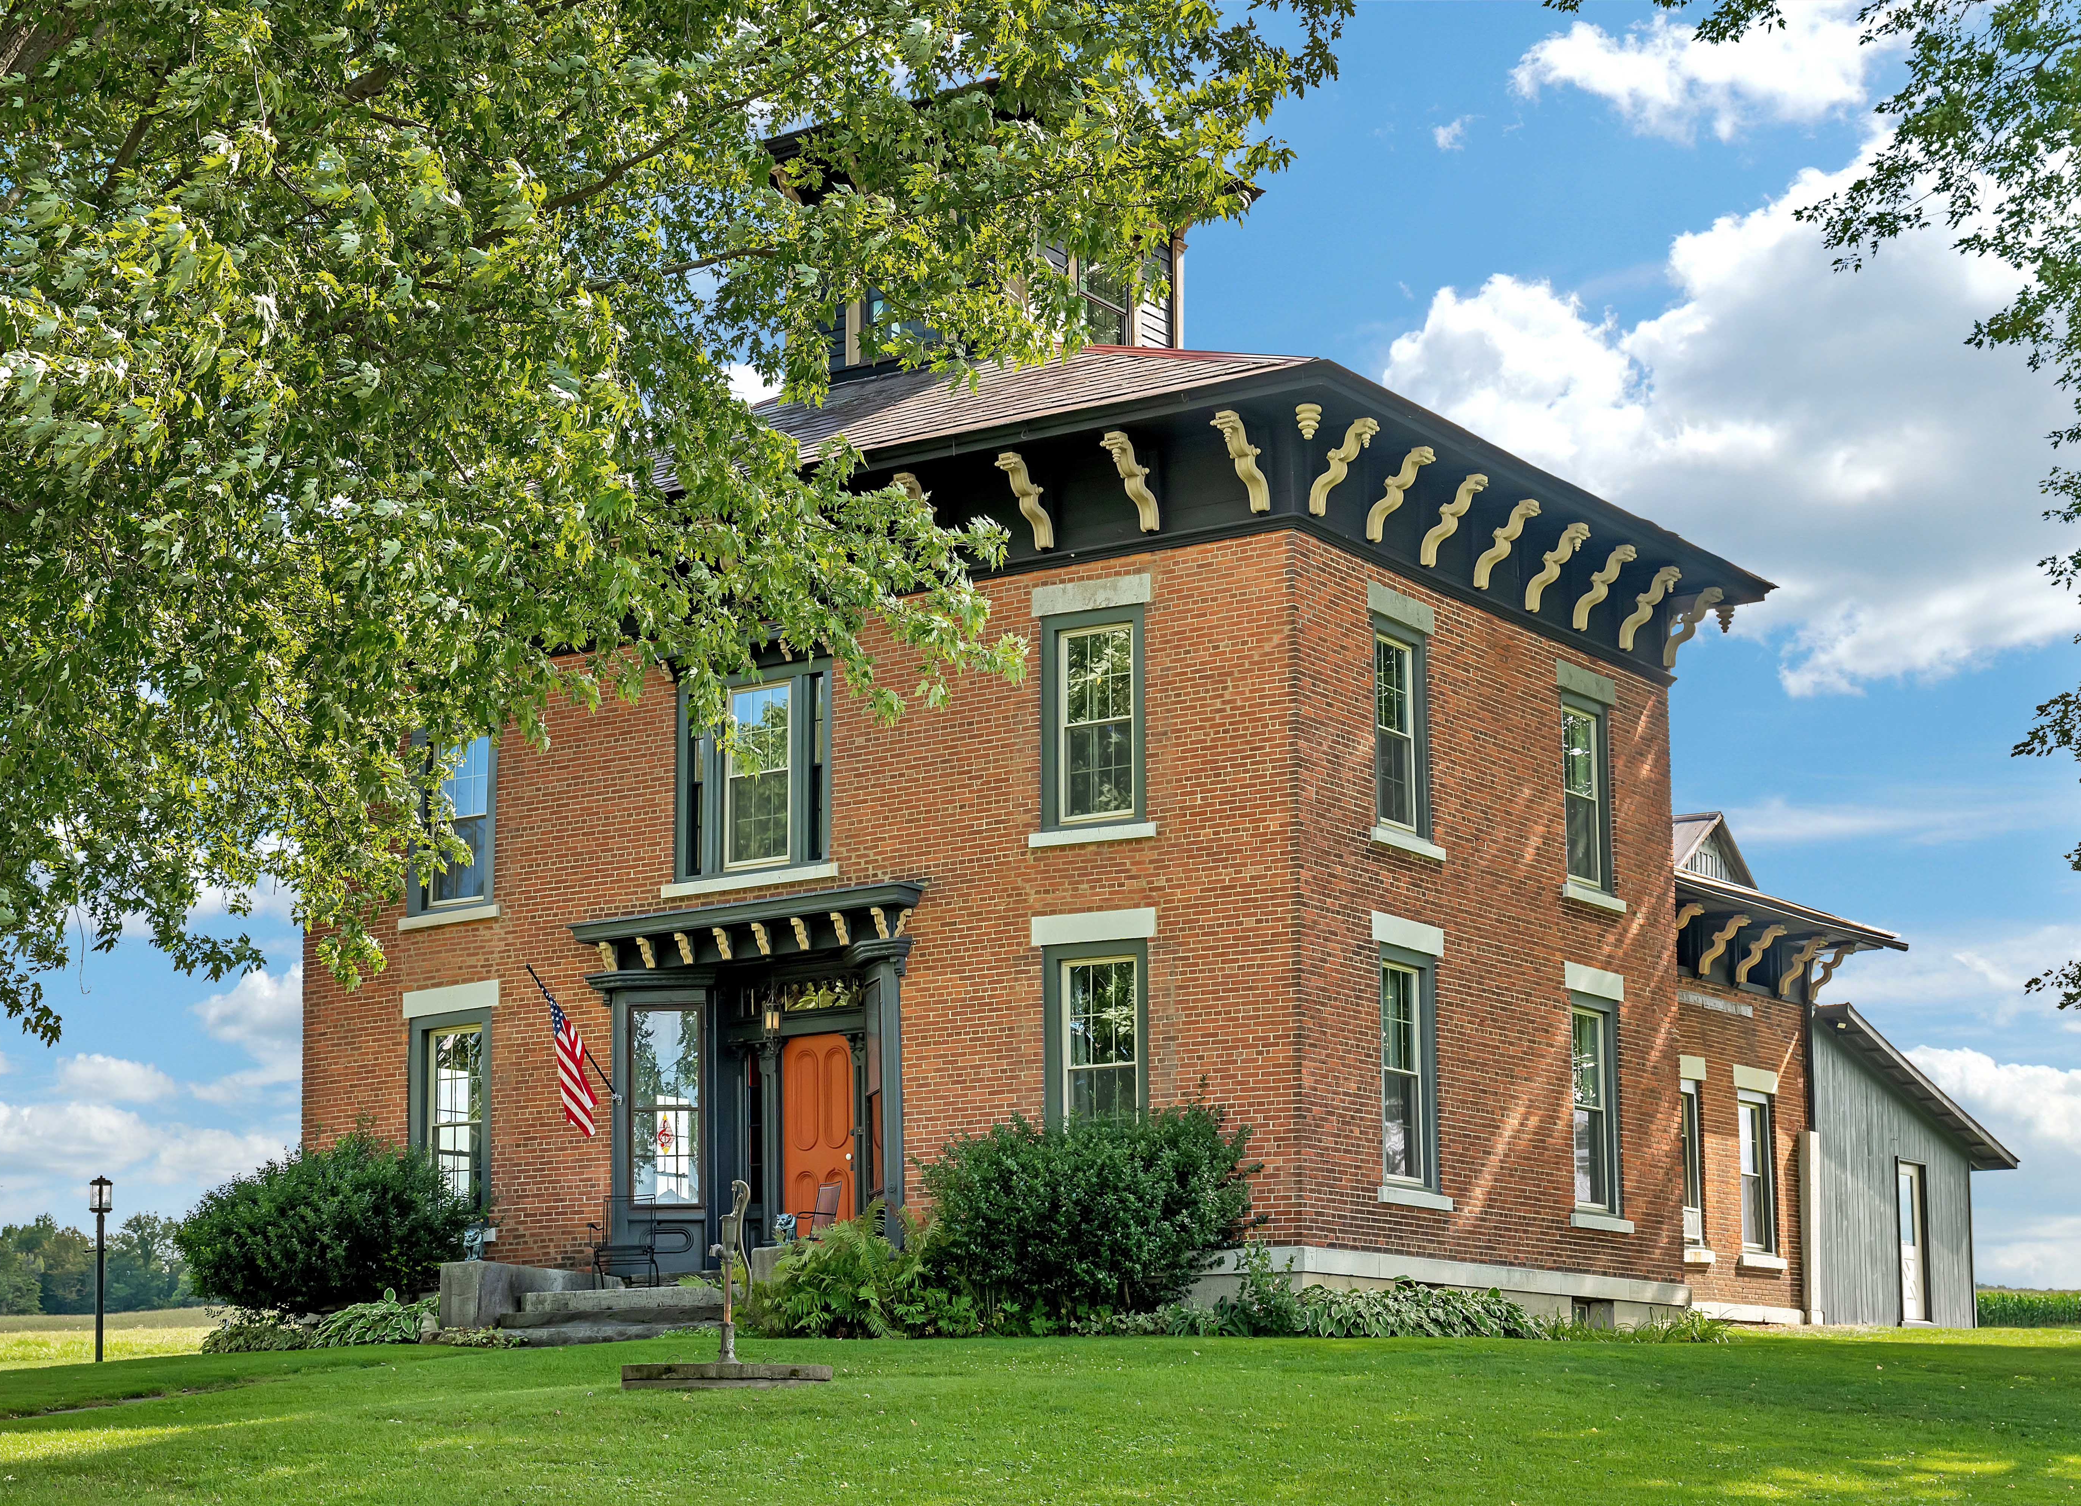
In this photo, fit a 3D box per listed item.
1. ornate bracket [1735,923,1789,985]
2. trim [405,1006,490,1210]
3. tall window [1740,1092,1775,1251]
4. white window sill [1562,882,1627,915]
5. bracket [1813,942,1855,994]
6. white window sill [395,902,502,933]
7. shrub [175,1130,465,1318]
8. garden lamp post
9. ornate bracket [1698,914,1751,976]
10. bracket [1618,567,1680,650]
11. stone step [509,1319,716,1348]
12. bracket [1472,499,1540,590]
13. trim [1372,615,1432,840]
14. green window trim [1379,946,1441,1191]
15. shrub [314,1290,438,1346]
[{"bbox_3d":[9.236,2.579,44.995,0.670,0.680,0.170,-8,-14,34],"label":"ornate bracket"},{"bbox_3d":[-6.184,3.897,37.232,1.170,2.304,0.150,-8,-14,34],"label":"trim"},{"bbox_3d":[9.145,5.340,44.844,0.130,2.050,1.050,-8,-14,34],"label":"tall window"},{"bbox_3d":[5.716,1.539,36.629,0.160,0.123,1.447,-8,-14,34],"label":"white window sill"},{"bbox_3d":[10.588,2.945,46.957,0.650,0.700,0.170,-8,-14,34],"label":"bracket"},{"bbox_3d":[-6.255,1.777,37.530,1.460,0.135,0.180,-8,-14,34],"label":"white window sill"},{"bbox_3d":[-7.283,4.874,36.101,3.200,1.990,2.400,-8,-14,34],"label":"shrub"},{"bbox_3d":[-10.247,5.629,38.300,0.260,2.080,0.260,-8,-14,34],"label":"garden lamp post"},{"bbox_3d":[8.488,2.386,43.732,0.660,0.680,0.190,-7,-12,34],"label":"ornate bracket"},{"bbox_3d":[6.536,-1.554,37.720,0.650,0.800,0.170,-8,-14,34],"label":"bracket"},{"bbox_3d":[-3.795,5.307,31.913,2.500,0.180,0.500,-8,-14,34],"label":"stone step"},{"bbox_3d":[4.710,-2.113,35.529,0.670,0.840,0.190,-7,-12,34],"label":"bracket"},{"bbox_3d":[3.479,-0.242,34.170,0.150,2.130,1.180,-7,-12,34],"label":"trim"},{"bbox_3d":[3.381,2.992,33.019,0.150,2.304,1.170,-8,-14,34],"label":"green window trim"},{"bbox_3d":[-6.394,5.406,33.644,1.330,0.520,1.000,-8,-14,34],"label":"shrub"}]

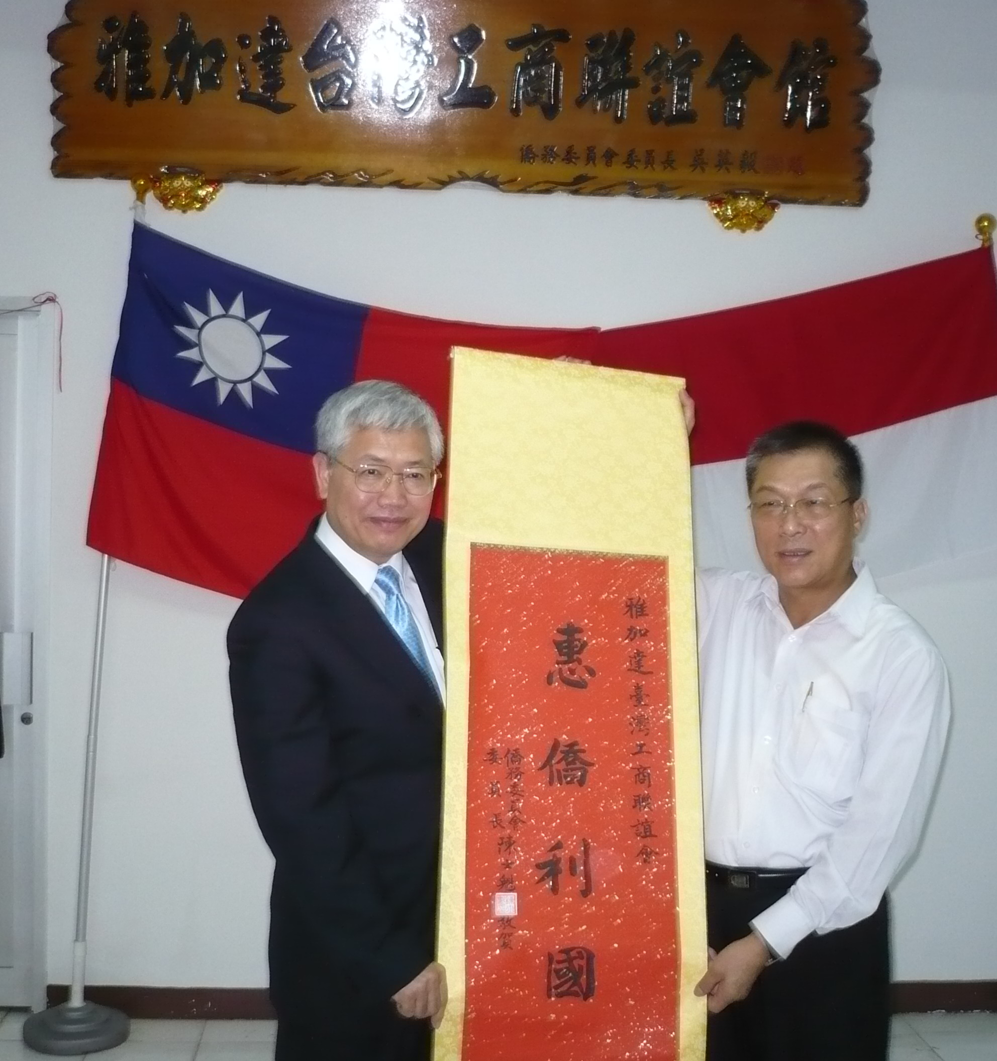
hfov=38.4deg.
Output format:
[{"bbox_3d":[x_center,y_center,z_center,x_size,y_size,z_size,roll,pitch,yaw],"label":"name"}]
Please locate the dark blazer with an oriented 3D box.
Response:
[{"bbox_3d":[-0.141,0.322,2.000,0.500,0.740,0.360,0,3,-25],"label":"dark blazer"}]

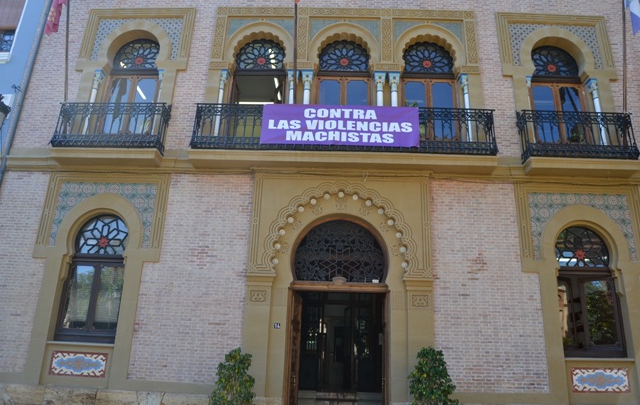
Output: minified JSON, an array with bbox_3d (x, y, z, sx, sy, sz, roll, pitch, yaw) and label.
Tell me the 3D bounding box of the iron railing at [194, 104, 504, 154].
[{"bbox_3d":[0.501,-1.466,10.293,6.403,1.040,0.480,1,-17,1],"label":"iron railing"}]

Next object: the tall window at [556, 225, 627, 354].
[{"bbox_3d":[5.391,1.765,9.687,1.242,2.616,0.150,1,-17,1],"label":"tall window"}]

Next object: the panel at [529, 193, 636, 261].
[{"bbox_3d":[5.390,0.514,9.890,2.076,1.409,0.050,1,-17,1],"label":"panel"}]

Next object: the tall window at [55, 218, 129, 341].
[{"bbox_3d":[-4.597,1.521,9.934,1.252,2.616,0.150,1,-17,1],"label":"tall window"}]

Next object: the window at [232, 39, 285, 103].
[{"bbox_3d":[-1.427,-2.504,11.150,1.222,2.959,0.150,1,-17,1],"label":"window"}]

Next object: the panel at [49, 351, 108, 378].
[{"bbox_3d":[-4.669,3.132,9.296,1.101,0.434,0.040,1,-17,1],"label":"panel"}]

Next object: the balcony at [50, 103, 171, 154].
[{"bbox_3d":[-4.476,-1.573,10.412,2.313,1.050,0.480,1,-17,1],"label":"balcony"}]

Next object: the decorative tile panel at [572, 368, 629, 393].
[{"bbox_3d":[5.307,3.362,9.053,1.076,0.434,0.040,1,-17,1],"label":"decorative tile panel"}]

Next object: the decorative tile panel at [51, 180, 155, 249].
[{"bbox_3d":[-4.517,0.262,10.137,2.076,1.409,0.050,1,-17,1],"label":"decorative tile panel"}]

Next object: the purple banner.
[{"bbox_3d":[0.432,-1.611,10.085,3.300,0.909,0.030,1,-17,1],"label":"purple banner"}]

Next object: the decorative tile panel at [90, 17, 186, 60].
[{"bbox_3d":[-4.302,-3.848,11.388,2.029,1.139,0.050,1,-17,1],"label":"decorative tile panel"}]

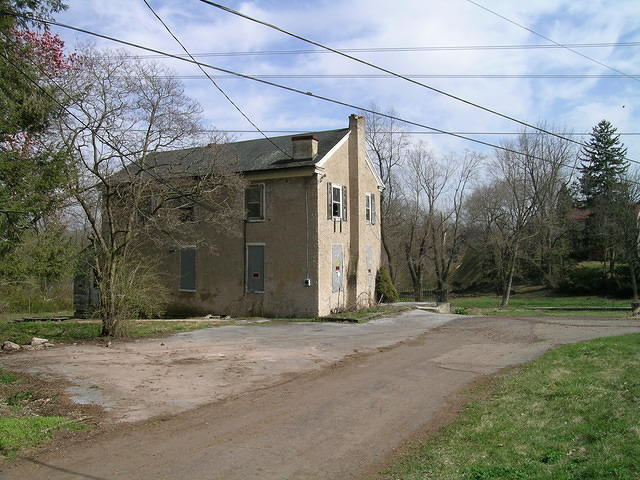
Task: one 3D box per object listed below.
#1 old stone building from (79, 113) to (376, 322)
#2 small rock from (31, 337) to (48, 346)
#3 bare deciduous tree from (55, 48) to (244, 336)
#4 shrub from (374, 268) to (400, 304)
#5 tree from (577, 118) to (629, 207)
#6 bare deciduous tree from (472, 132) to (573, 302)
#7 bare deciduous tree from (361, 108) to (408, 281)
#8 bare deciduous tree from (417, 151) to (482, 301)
[{"bbox_3d":[-4.311,-0.975,25.174,13.372,8.550,7.056,-1,-2,27],"label":"old stone building"},{"bbox_3d":[-7.315,2.647,13.500,0.469,0.261,0.352,0,-1,0],"label":"small rock"},{"bbox_3d":[-5.105,-1.422,15.500,5.689,8.623,5.120,0,-1,0],"label":"bare deciduous tree"},{"bbox_3d":[3.211,2.149,25.000,1.159,1.738,1.159,0,-1,0],"label":"shrub"},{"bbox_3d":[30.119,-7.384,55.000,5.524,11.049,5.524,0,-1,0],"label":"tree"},{"bbox_3d":[11.735,-1.304,30.000,6.027,10.315,5.424,0,-1,0],"label":"bare deciduous tree"},{"bbox_3d":[5.029,-3.366,41.000,4.356,14.097,4.356,0,-1,0],"label":"bare deciduous tree"},{"bbox_3d":[8.505,-0.887,34.000,4.335,9.983,4.335,0,-1,0],"label":"bare deciduous tree"}]

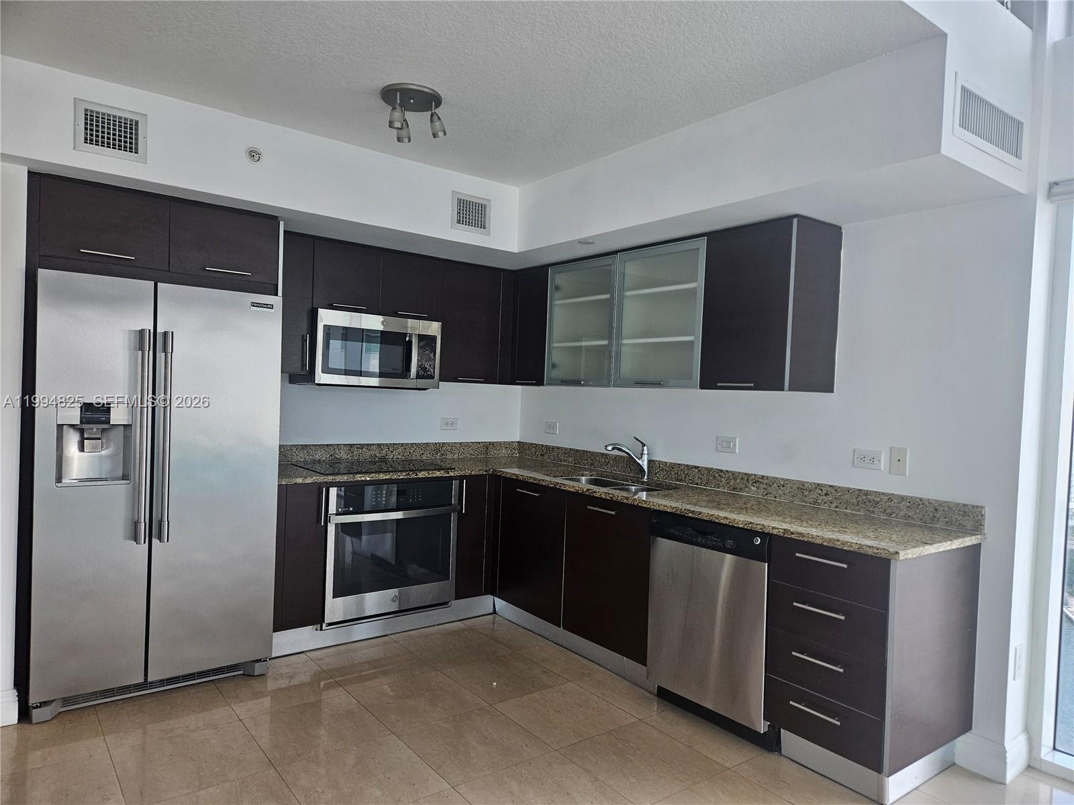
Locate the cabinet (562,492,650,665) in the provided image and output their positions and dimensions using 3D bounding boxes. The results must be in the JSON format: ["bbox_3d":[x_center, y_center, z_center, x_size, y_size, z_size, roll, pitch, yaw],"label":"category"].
[{"bbox_3d":[0.567,0.818,3.593,0.619,0.708,0.596,2,1,-37],"label":"cabinet"}]

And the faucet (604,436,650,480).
[{"bbox_3d":[0.501,0.308,3.906,0.305,0.241,0.060,2,1,-27],"label":"faucet"}]

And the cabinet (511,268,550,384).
[{"bbox_3d":[0.091,-0.469,4.531,0.332,0.727,0.349,2,1,-37],"label":"cabinet"}]

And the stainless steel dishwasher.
[{"bbox_3d":[0.920,0.868,3.100,0.610,0.750,0.609,1,1,-37],"label":"stainless steel dishwasher"}]

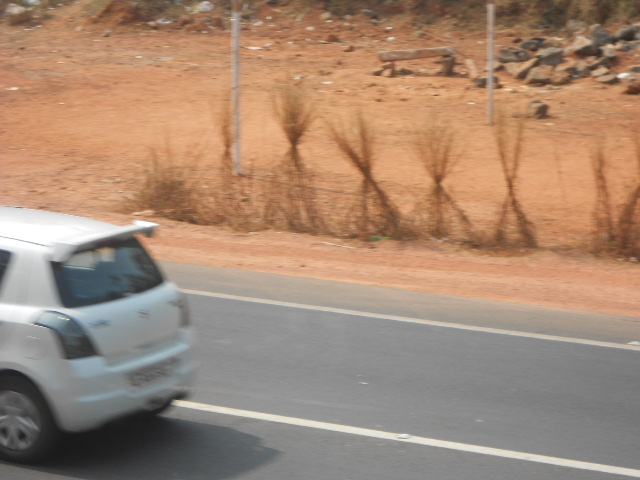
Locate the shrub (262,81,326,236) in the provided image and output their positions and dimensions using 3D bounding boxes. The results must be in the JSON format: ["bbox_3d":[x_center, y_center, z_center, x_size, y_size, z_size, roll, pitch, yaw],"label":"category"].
[{"bbox_3d":[-0.263,-0.872,24.876,0.646,1.558,0.620,0,10,0],"label":"shrub"}]

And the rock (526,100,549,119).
[{"bbox_3d":[3.061,-1.843,33.904,0.301,0.209,0.270,0,10,0],"label":"rock"}]

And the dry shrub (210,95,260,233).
[{"bbox_3d":[-0.891,-0.794,25.094,0.529,1.329,0.500,0,10,0],"label":"dry shrub"}]

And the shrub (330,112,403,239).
[{"bbox_3d":[0.475,-0.670,24.669,0.720,1.233,0.620,0,10,0],"label":"shrub"}]

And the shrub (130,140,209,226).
[{"bbox_3d":[-1.591,-0.633,25.581,0.808,0.842,0.720,0,10,0],"label":"shrub"}]

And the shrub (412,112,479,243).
[{"bbox_3d":[1.254,-0.621,24.322,0.670,1.256,0.620,0,10,0],"label":"shrub"}]

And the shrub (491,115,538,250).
[{"bbox_3d":[1.942,-0.602,24.051,0.429,1.312,0.500,0,10,0],"label":"shrub"}]

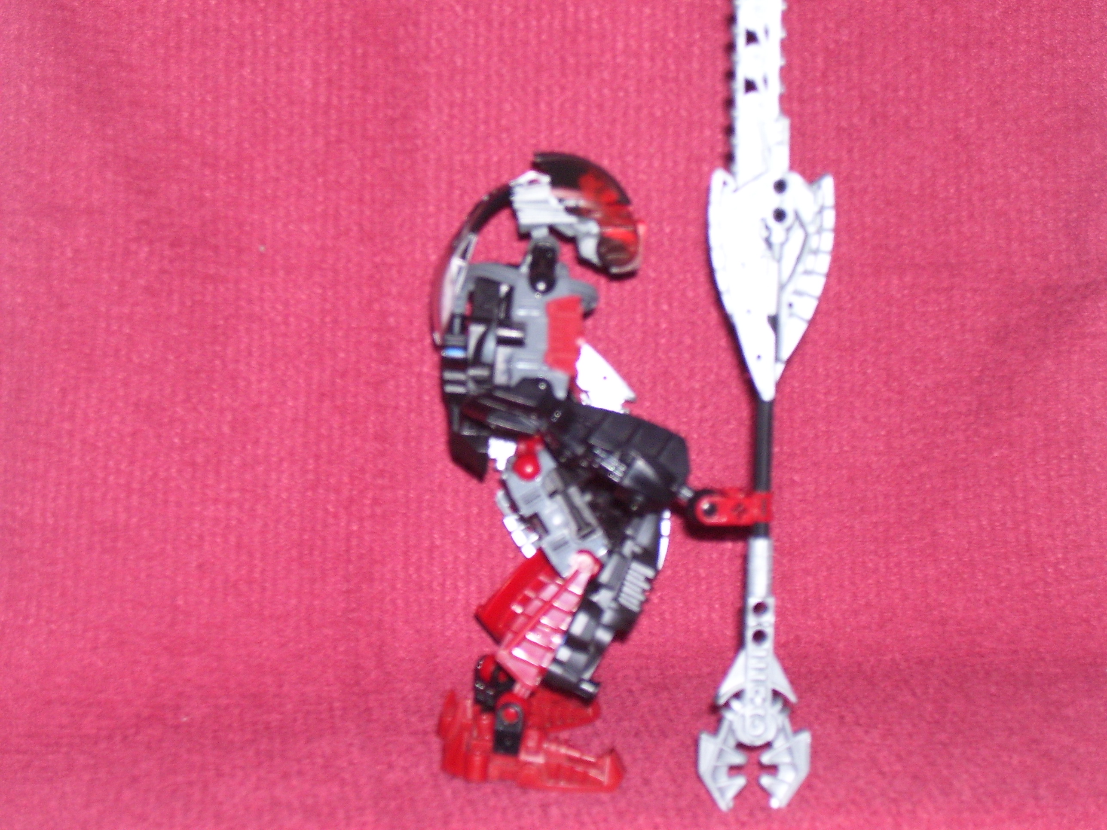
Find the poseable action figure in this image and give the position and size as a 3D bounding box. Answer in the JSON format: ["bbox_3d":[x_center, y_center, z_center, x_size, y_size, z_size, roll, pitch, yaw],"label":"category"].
[{"bbox_3d":[0.013,0.014,0.764,0.097,0.180,0.095,0,10,0],"label":"poseable action figure"}]

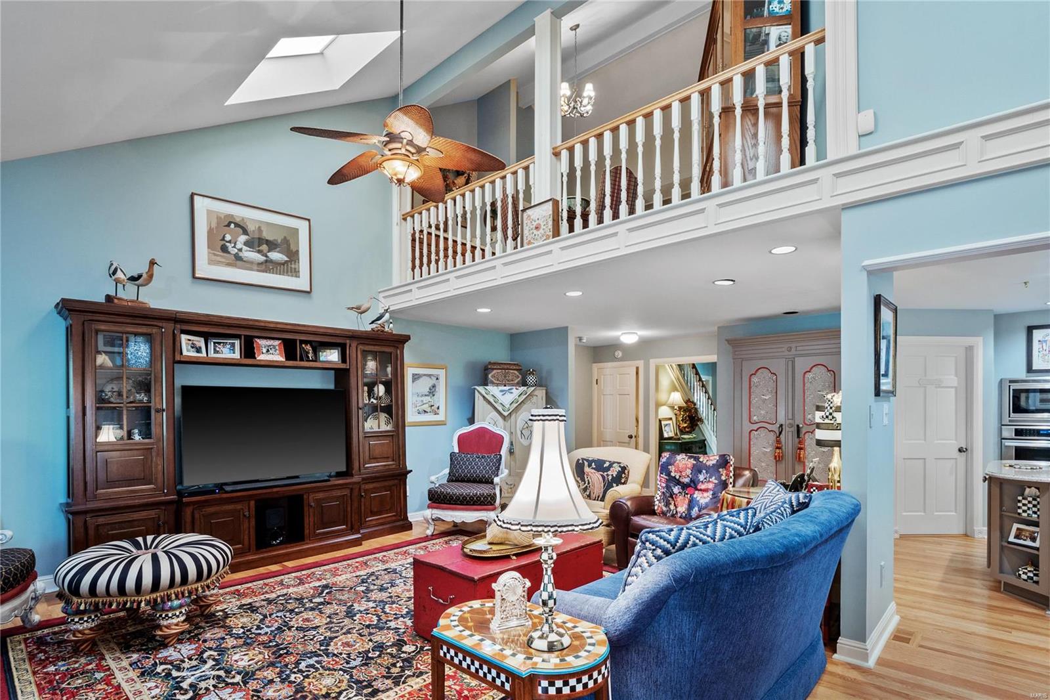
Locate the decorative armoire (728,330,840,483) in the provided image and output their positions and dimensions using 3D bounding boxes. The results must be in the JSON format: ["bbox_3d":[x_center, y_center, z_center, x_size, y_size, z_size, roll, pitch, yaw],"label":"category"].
[{"bbox_3d":[3.100,0.940,5.330,1.380,2.150,0.600,-3,-5,45],"label":"decorative armoire"}]

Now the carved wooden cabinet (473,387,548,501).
[{"bbox_3d":[-0.185,1.310,6.150,0.910,1.630,0.470,0,-3,2],"label":"carved wooden cabinet"}]

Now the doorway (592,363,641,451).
[{"bbox_3d":[1.510,1.250,7.600,0.980,2.120,0.130,-3,-5,44],"label":"doorway"}]

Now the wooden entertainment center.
[{"bbox_3d":[-2.340,0.820,4.270,2.680,2.120,0.520,3,-5,-44],"label":"wooden entertainment center"}]

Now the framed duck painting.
[{"bbox_3d":[-2.594,-0.997,4.500,1.000,0.757,0.030,2,-3,-42],"label":"framed duck painting"}]

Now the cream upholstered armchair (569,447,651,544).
[{"bbox_3d":[0.860,1.570,5.180,0.860,0.900,0.870,-2,-4,32],"label":"cream upholstered armchair"}]

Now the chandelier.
[{"bbox_3d":[0.588,-3.197,5.350,0.450,1.080,0.450,0,-2,0],"label":"chandelier"}]

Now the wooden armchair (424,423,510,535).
[{"bbox_3d":[-0.590,1.440,5.280,0.730,1.160,0.780,-1,-3,12],"label":"wooden armchair"}]

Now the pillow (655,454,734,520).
[{"bbox_3d":[1.445,1.167,4.000,0.600,0.570,0.190,-1,-20,27],"label":"pillow"}]

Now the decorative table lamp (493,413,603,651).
[{"bbox_3d":[0.078,0.592,1.580,0.360,0.785,0.360,0,-2,0],"label":"decorative table lamp"}]

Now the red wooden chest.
[{"bbox_3d":[-0.077,1.600,3.230,1.160,0.465,0.590,2,-3,-44],"label":"red wooden chest"}]

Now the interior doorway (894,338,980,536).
[{"bbox_3d":[4.391,0.932,4.980,0.970,2.130,0.140,0,-2,0],"label":"interior doorway"}]

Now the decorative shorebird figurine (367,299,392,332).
[{"bbox_3d":[-1.569,-0.368,5.040,0.280,0.350,0.130,1,-2,-21],"label":"decorative shorebird figurine"}]

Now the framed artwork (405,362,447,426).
[{"bbox_3d":[-1.205,0.560,5.720,0.600,0.745,0.030,3,-5,-44],"label":"framed artwork"}]

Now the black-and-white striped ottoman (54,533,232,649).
[{"bbox_3d":[-2.340,1.490,2.920,0.860,0.530,0.860,0,-3,-6],"label":"black-and-white striped ottoman"}]

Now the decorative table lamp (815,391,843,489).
[{"bbox_3d":[2.232,0.701,3.350,0.310,0.800,0.310,0,-2,0],"label":"decorative table lamp"}]

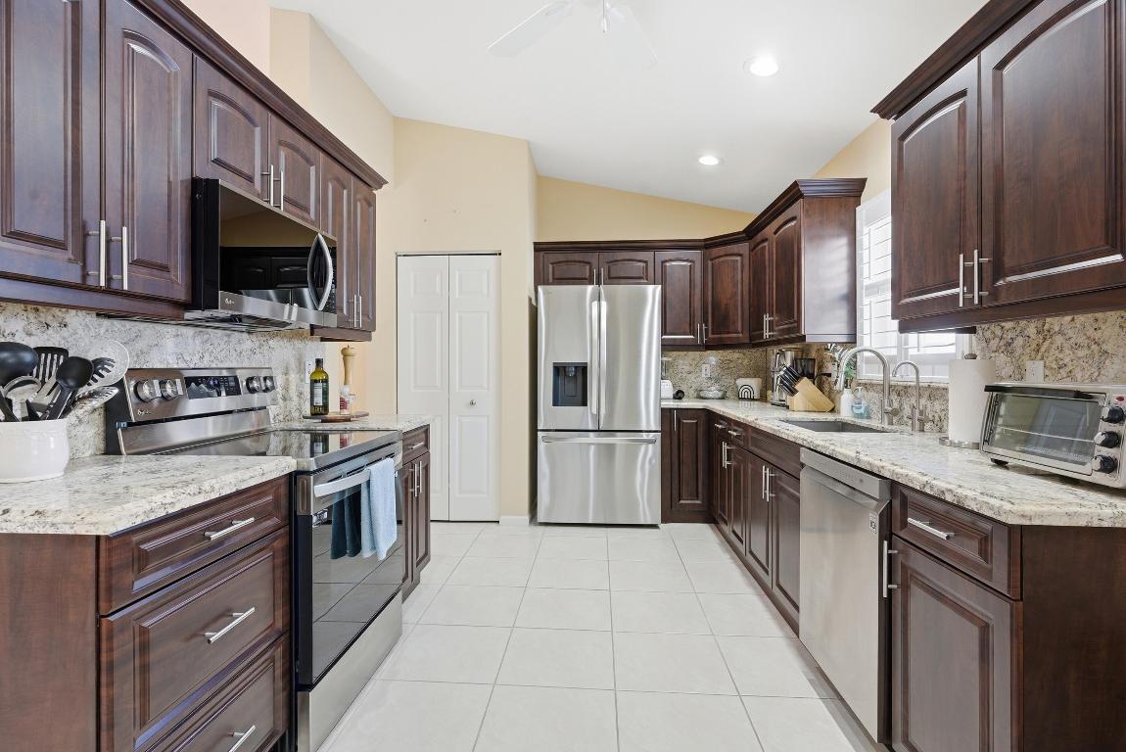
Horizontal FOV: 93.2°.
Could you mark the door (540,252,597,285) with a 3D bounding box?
[{"bbox_3d":[0.070,-0.871,4.409,0.455,0.316,0.022,0,0,4],"label":"door"}]

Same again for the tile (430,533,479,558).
[{"bbox_3d":[-0.841,1.150,3.614,0.454,0.010,0.448,0,1,4],"label":"tile"}]

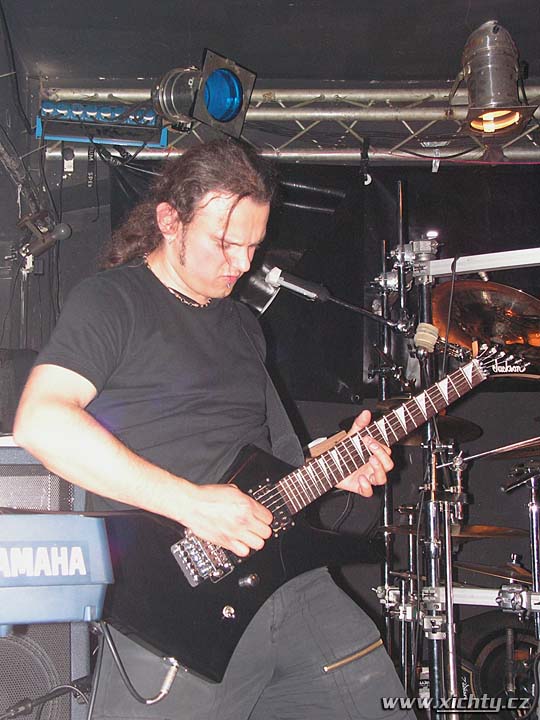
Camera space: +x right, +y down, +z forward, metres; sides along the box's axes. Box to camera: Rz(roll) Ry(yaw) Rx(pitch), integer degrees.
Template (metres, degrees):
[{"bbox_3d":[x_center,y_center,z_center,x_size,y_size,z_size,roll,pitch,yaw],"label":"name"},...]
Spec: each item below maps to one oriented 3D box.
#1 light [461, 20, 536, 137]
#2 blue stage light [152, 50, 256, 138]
[{"bbox_3d":[0.853,-1.055,4.270,0.280,0.400,0.260,1,-15,9],"label":"light"},{"bbox_3d":[-0.302,-1.018,4.388,0.390,0.265,0.260,13,-1,44],"label":"blue stage light"}]

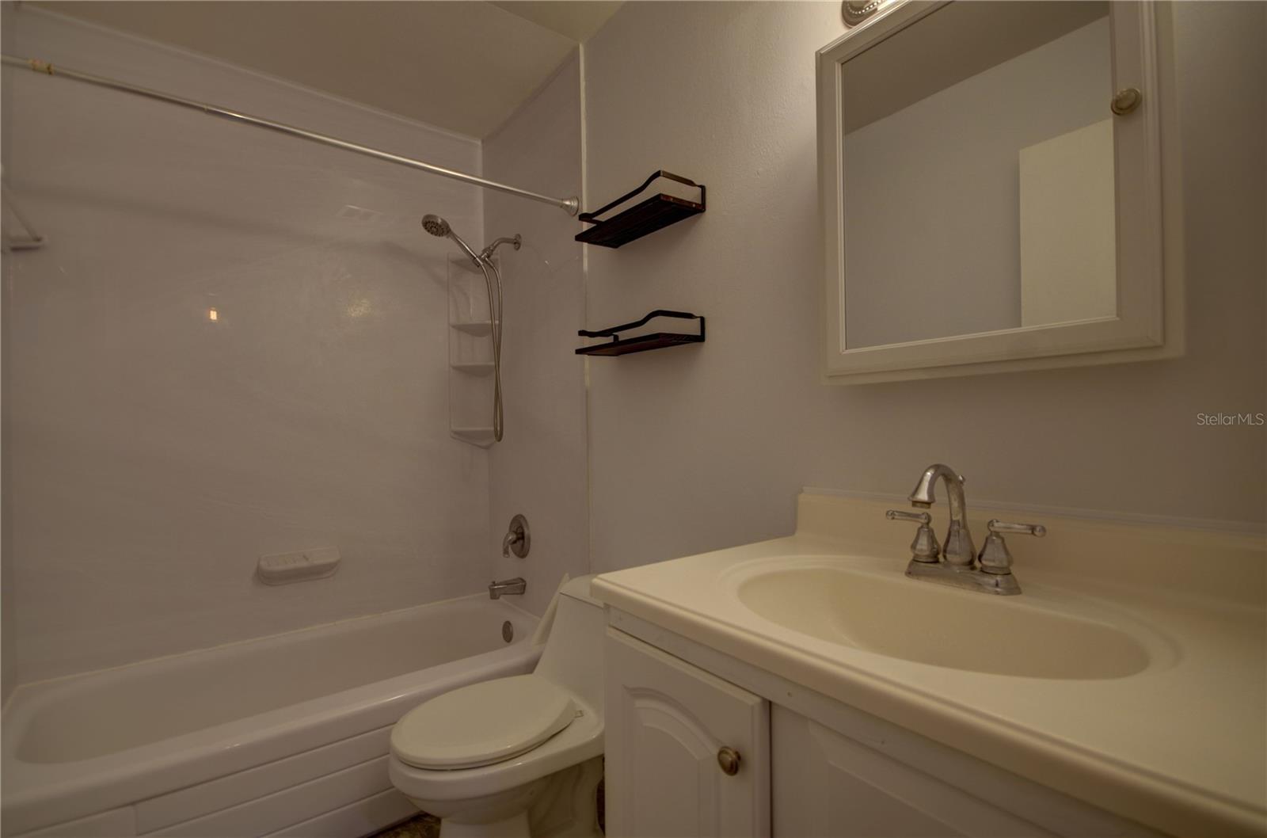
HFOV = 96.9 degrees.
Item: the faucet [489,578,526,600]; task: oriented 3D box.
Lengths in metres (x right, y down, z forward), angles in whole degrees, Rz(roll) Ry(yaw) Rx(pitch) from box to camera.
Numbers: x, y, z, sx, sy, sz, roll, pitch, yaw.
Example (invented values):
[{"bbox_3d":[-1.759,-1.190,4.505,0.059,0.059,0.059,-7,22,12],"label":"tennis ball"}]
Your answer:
[{"bbox_3d":[-0.517,0.695,2.295,0.141,0.066,0.062,0,-1,-38],"label":"faucet"}]

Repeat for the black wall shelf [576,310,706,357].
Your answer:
[{"bbox_3d":[0.009,-0.237,1.606,0.150,0.073,0.401,0,-1,-38],"label":"black wall shelf"}]

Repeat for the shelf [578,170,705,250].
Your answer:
[{"bbox_3d":[0.008,-0.585,1.605,0.150,0.076,0.401,0,-1,-38],"label":"shelf"}]

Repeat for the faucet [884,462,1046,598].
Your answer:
[{"bbox_3d":[0.459,0.159,0.835,0.170,0.184,0.227,0,-1,-38],"label":"faucet"}]

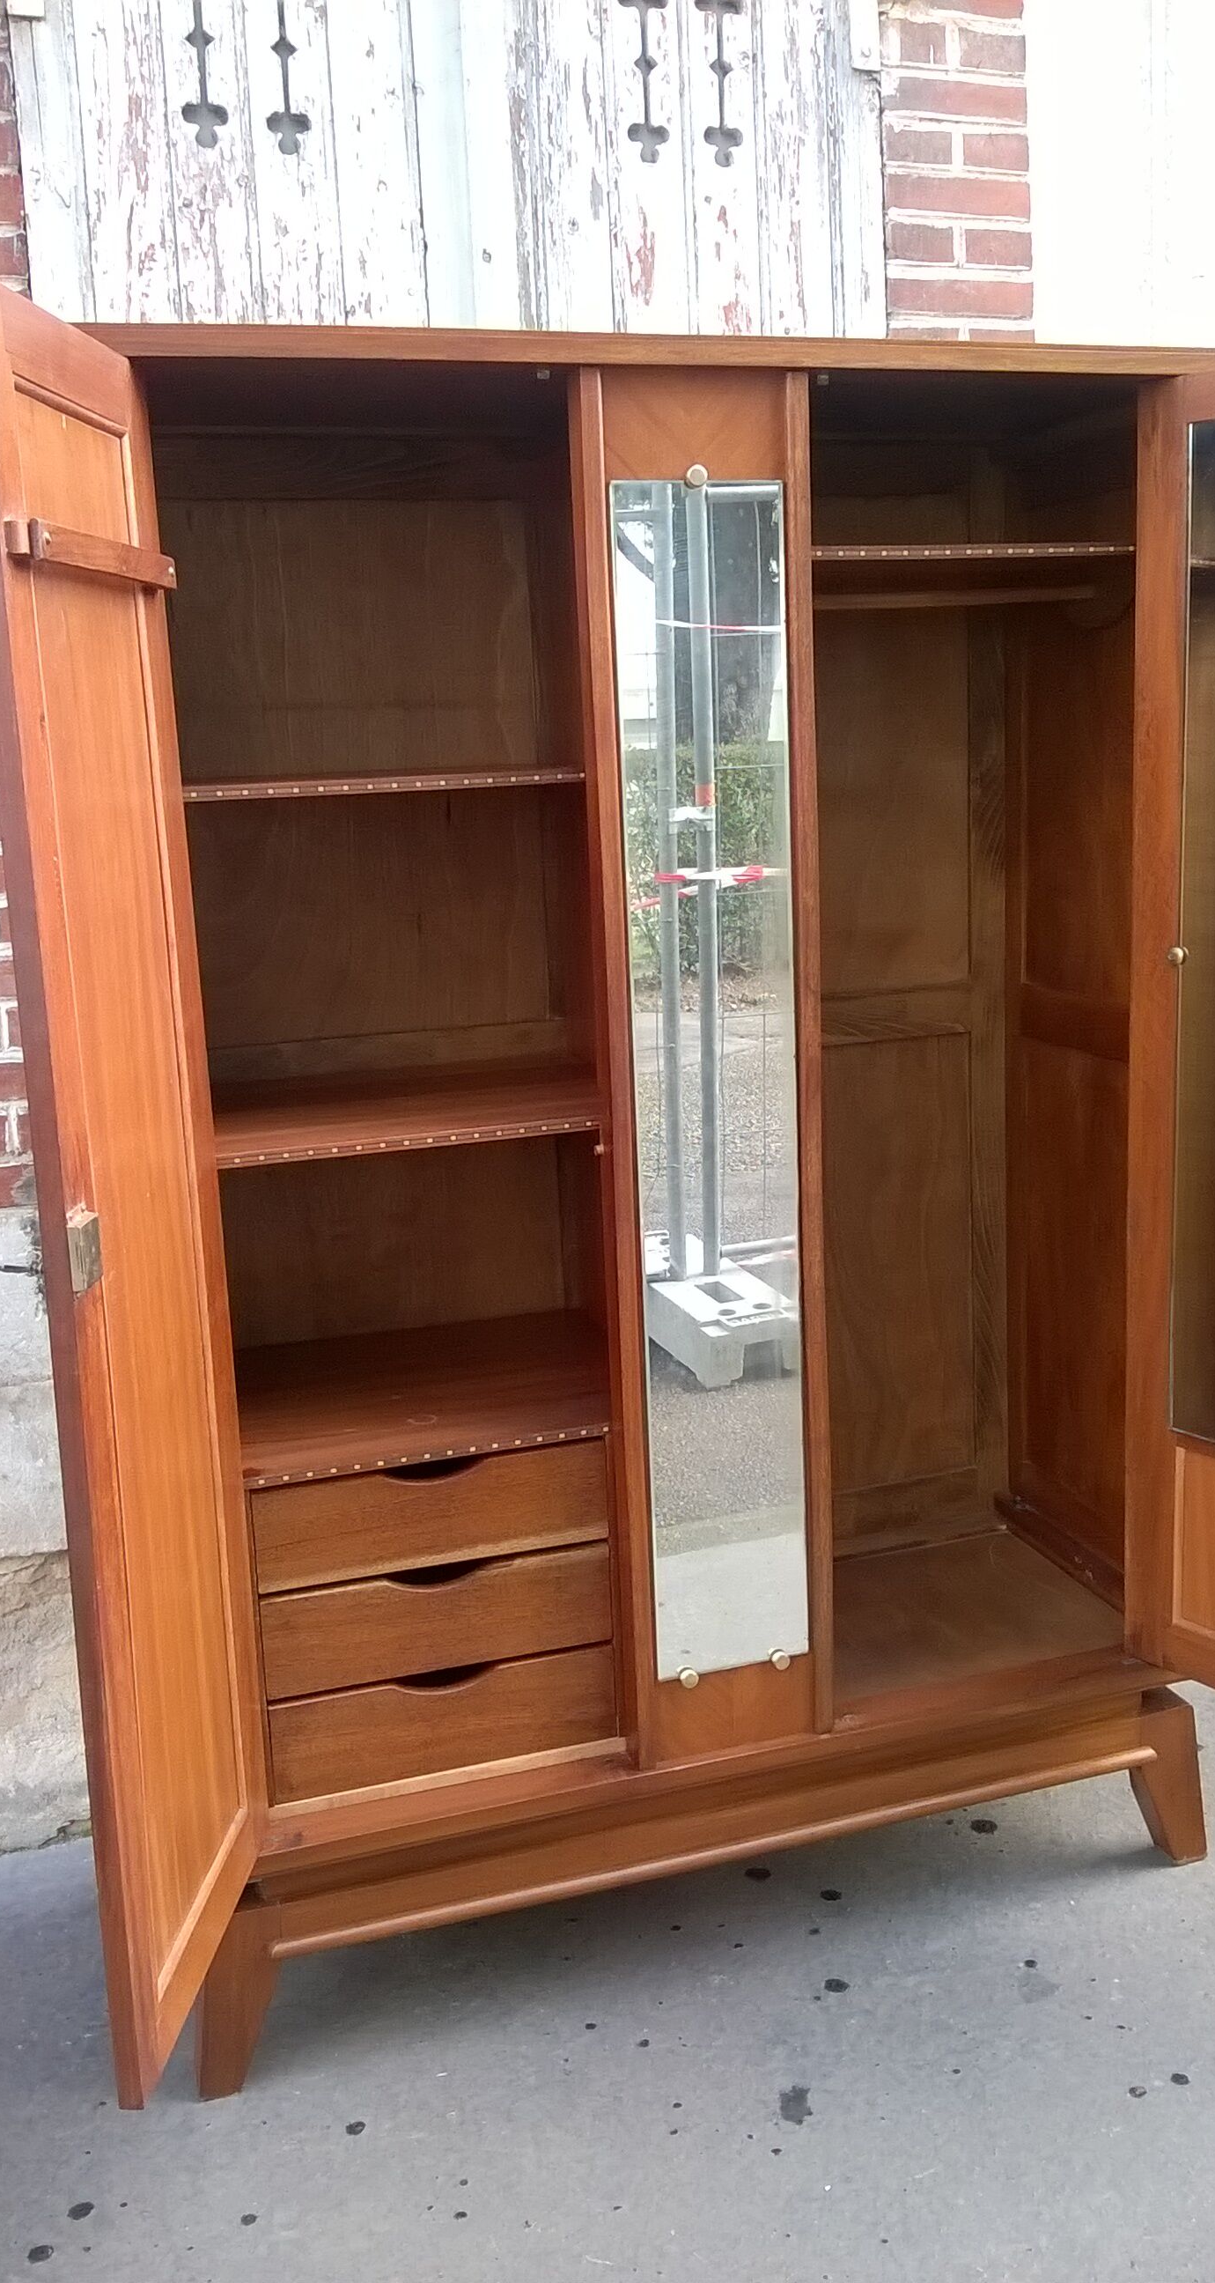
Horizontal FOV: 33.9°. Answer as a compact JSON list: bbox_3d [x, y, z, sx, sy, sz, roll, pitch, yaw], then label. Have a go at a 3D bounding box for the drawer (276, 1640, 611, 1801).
[{"bbox_3d":[-0.246,0.638,2.494,0.406,0.119,0.399,-6,12,-18],"label":"drawer"}]

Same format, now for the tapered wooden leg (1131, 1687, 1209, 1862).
[{"bbox_3d":[0.724,0.831,2.608,0.104,0.218,0.059,-6,12,-18],"label":"tapered wooden leg"}]

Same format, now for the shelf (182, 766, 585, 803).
[{"bbox_3d":[-0.286,-0.409,2.282,0.541,0.016,0.429,-6,12,-18],"label":"shelf"}]

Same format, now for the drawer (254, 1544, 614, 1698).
[{"bbox_3d":[-0.251,0.514,2.469,0.406,0.117,0.399,-6,12,-18],"label":"drawer"}]

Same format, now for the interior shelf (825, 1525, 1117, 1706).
[{"bbox_3d":[0.388,0.652,2.714,0.568,0.020,0.412,-6,12,-18],"label":"interior shelf"}]

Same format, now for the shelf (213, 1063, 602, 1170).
[{"bbox_3d":[-0.270,-0.037,2.357,0.541,0.016,0.429,-6,12,-18],"label":"shelf"}]

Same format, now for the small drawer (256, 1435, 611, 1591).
[{"bbox_3d":[-0.256,0.386,2.443,0.406,0.123,0.399,-6,12,-18],"label":"small drawer"}]

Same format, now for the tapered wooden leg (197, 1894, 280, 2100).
[{"bbox_3d":[-0.417,0.952,2.246,0.104,0.218,0.059,-6,12,-18],"label":"tapered wooden leg"}]

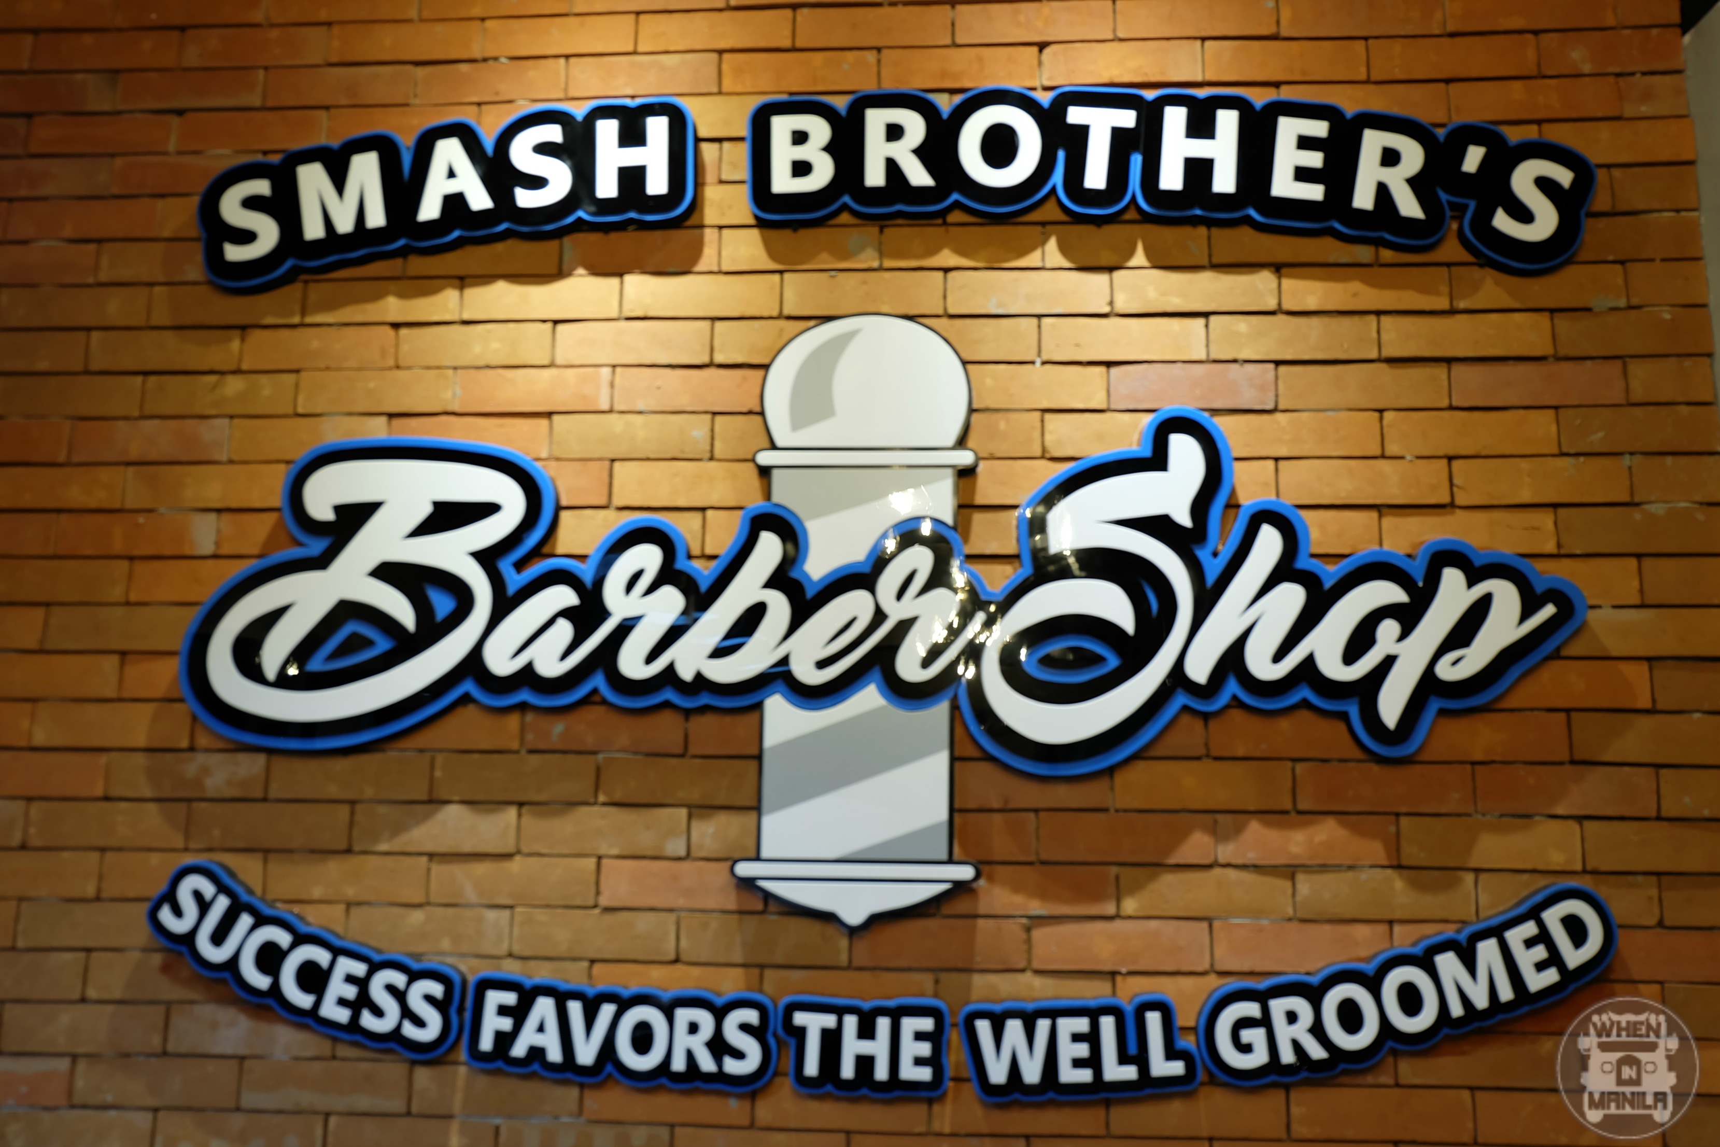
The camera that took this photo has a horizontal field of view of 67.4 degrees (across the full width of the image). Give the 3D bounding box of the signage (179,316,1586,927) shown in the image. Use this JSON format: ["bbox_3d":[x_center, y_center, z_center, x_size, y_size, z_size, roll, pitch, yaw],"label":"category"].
[{"bbox_3d":[0.003,0.051,1.626,1.743,0.763,0.050,0,-8,4],"label":"signage"}]

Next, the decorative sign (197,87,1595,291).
[{"bbox_3d":[0.019,-0.508,1.707,1.826,0.258,0.040,0,-8,4],"label":"decorative sign"}]

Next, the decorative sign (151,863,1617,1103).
[{"bbox_3d":[-0.001,0.496,1.570,1.775,0.265,0.040,0,-8,4],"label":"decorative sign"}]

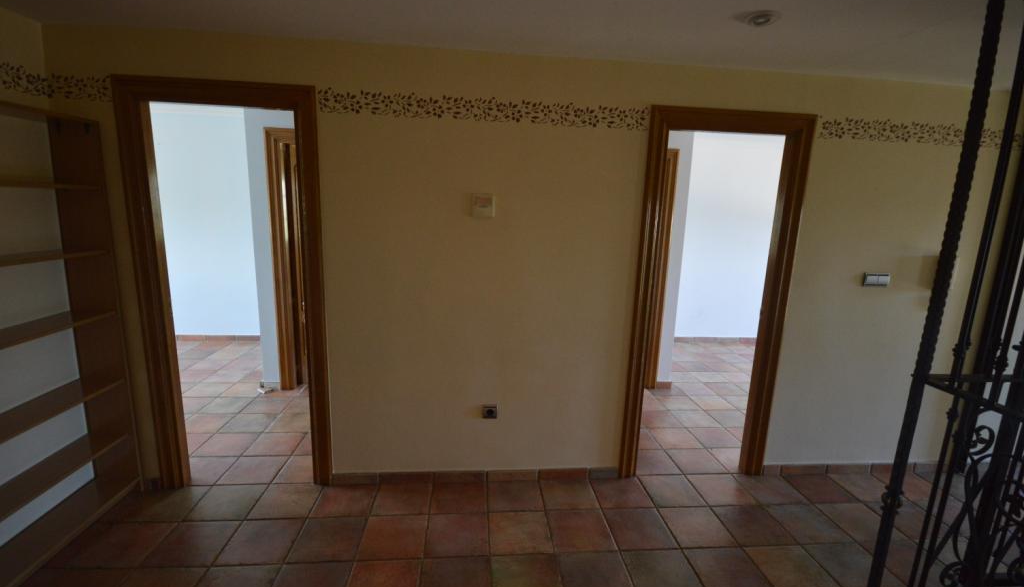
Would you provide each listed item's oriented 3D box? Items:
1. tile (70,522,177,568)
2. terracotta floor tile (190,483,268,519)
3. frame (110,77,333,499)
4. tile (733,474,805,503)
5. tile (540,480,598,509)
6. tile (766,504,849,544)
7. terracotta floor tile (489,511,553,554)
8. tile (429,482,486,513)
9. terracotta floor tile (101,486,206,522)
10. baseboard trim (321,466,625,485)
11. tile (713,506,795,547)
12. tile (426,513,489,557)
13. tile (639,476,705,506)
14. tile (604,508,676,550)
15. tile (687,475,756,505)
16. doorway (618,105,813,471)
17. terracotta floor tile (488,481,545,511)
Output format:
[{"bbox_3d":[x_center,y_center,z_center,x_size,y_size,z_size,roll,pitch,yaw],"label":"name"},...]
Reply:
[{"bbox_3d":[-1.823,1.189,2.009,0.305,0.012,0.287,1,11,-5],"label":"tile"},{"bbox_3d":[-1.539,1.140,2.322,0.302,0.012,0.291,1,10,-5],"label":"terracotta floor tile"},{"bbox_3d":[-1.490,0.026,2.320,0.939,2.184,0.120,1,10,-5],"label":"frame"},{"bbox_3d":[1.552,1.171,2.557,0.299,0.012,0.280,1,11,-5],"label":"tile"},{"bbox_3d":[0.328,1.169,2.485,0.305,0.012,0.287,1,11,-5],"label":"tile"},{"bbox_3d":[1.600,1.251,2.312,0.302,0.012,0.291,1,10,-5],"label":"tile"},{"bbox_3d":[0.044,1.211,2.155,0.304,0.010,0.288,1,11,-5],"label":"terracotta floor tile"},{"bbox_3d":[-0.289,1.143,2.398,0.299,0.012,0.280,1,11,-5],"label":"tile"},{"bbox_3d":[-1.832,1.124,2.276,0.304,0.010,0.288,1,11,-5],"label":"terracotta floor tile"},{"bbox_3d":[-0.191,1.082,2.522,1.700,0.066,0.015,1,11,-5],"label":"baseboard trim"},{"bbox_3d":[1.287,1.245,2.284,0.302,0.012,0.291,1,10,-5],"label":"tile"},{"bbox_3d":[-0.264,1.206,2.128,0.304,0.010,0.288,1,11,-5],"label":"tile"},{"bbox_3d":[0.938,1.162,2.504,0.299,0.012,0.280,1,11,-5],"label":"tile"},{"bbox_3d":[0.663,1.230,2.224,0.305,0.012,0.287,1,11,-5],"label":"tile"},{"bbox_3d":[1.263,1.192,2.578,0.302,0.012,0.291,1,10,-5],"label":"tile"},{"bbox_3d":[1.139,0.076,2.490,0.913,2.134,0.128,1,11,-5],"label":"doorway"},{"bbox_3d":[0.018,1.148,2.424,0.299,0.012,0.280,1,11,-5],"label":"terracotta floor tile"}]

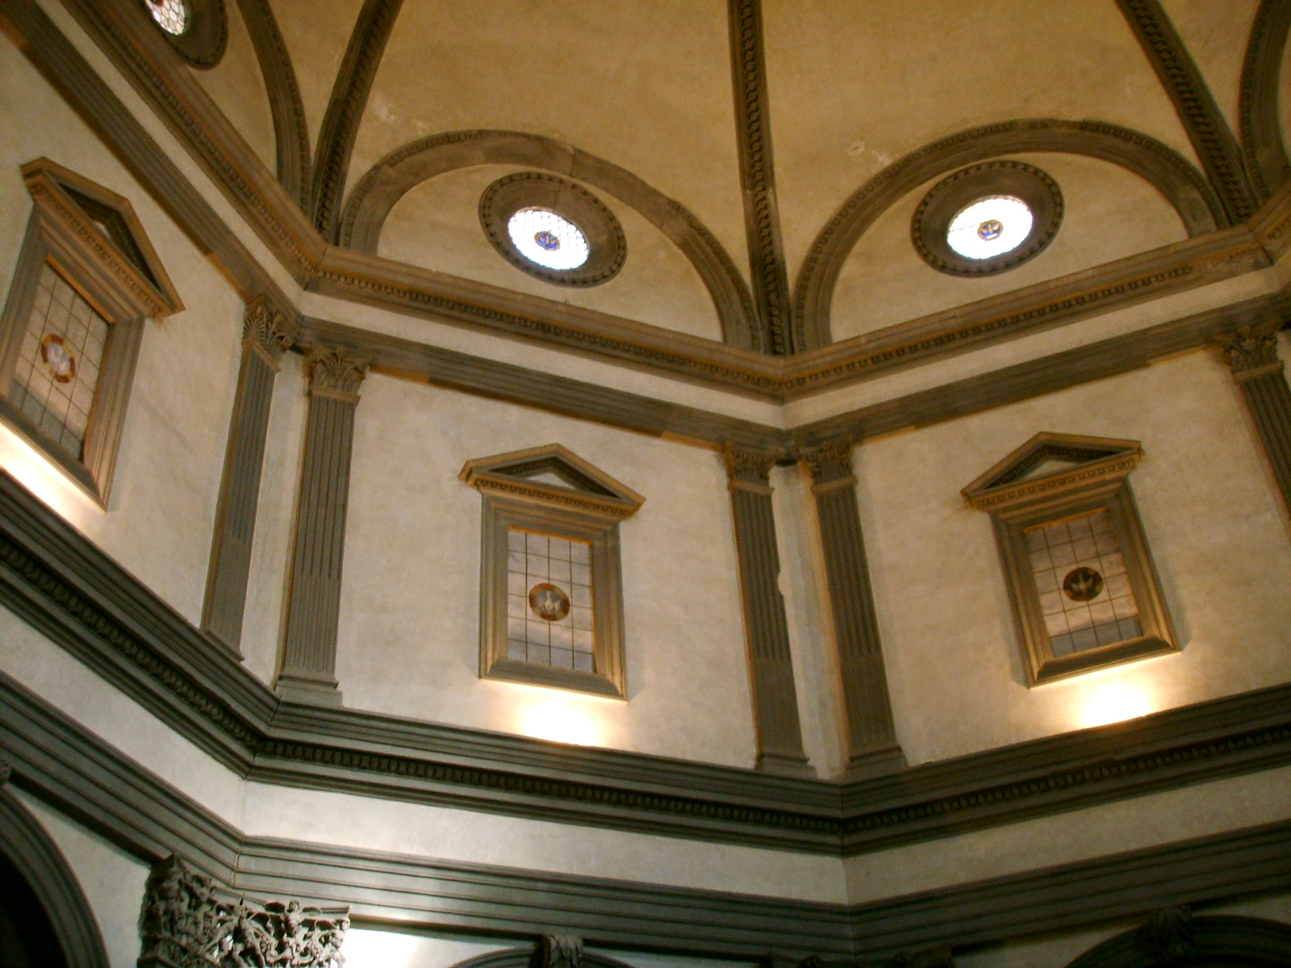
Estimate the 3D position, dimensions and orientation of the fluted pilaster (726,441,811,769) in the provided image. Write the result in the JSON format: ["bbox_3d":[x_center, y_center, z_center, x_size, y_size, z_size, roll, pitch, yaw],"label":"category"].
[{"bbox_3d":[1.030,1.056,12.618,0.520,3.349,0.193,12,-40,-20],"label":"fluted pilaster"}]

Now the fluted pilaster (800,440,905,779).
[{"bbox_3d":[1.802,1.040,12.652,0.520,3.335,0.193,-16,-39,15],"label":"fluted pilaster"}]

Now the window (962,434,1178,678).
[{"bbox_3d":[3.474,0.530,11.827,1.509,2.235,0.301,-16,-39,15],"label":"window"}]

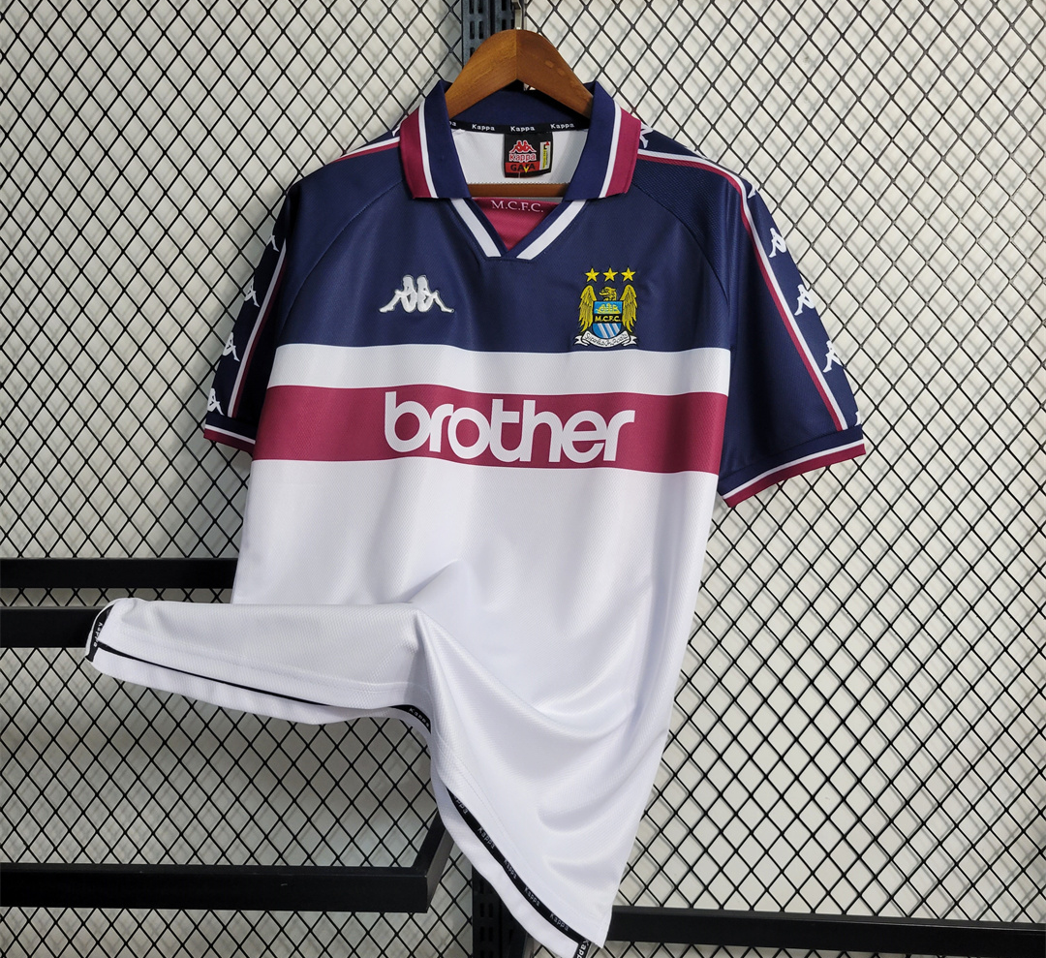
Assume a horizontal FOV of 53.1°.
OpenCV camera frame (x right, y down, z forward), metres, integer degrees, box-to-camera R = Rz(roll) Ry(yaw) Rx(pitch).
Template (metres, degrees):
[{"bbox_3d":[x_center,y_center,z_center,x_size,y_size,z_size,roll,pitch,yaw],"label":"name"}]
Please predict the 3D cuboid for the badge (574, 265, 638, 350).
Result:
[{"bbox_3d":[0.078,-0.161,0.980,0.059,0.076,0.005,1,-2,12],"label":"badge"}]

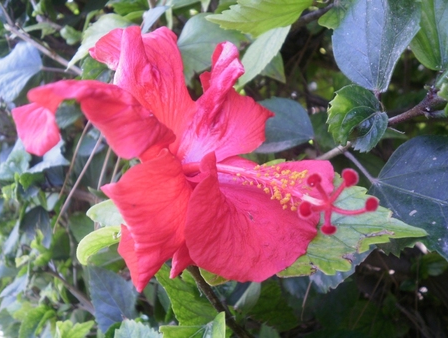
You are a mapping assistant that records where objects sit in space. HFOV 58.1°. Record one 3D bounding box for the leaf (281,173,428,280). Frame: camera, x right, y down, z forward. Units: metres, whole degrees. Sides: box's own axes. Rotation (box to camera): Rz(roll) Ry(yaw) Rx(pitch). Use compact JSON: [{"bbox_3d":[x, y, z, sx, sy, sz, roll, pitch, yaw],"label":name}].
[{"bbox_3d":[0.079,0.035,0.260,0.100,0.066,0.032,-1,12,-6],"label":"leaf"}]

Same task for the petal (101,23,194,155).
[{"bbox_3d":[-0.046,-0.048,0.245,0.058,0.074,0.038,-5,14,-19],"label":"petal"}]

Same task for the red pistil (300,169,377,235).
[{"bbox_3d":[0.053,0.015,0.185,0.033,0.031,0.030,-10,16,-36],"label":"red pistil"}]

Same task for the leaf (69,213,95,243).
[{"bbox_3d":[-0.123,0.051,0.350,0.026,0.027,0.018,-3,13,-11],"label":"leaf"}]

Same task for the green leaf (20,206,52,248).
[{"bbox_3d":[-0.180,0.056,0.385,0.031,0.040,0.020,-3,13,-11],"label":"green leaf"}]

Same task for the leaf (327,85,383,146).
[{"bbox_3d":[0.090,-0.037,0.277,0.040,0.042,0.020,2,12,11],"label":"leaf"}]

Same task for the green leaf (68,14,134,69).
[{"bbox_3d":[-0.085,-0.089,0.285,0.050,0.040,0.025,0,12,0],"label":"green leaf"}]

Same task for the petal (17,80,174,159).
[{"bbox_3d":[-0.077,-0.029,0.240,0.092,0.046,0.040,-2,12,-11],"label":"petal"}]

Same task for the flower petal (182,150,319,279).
[{"bbox_3d":[0.015,0.026,0.215,0.070,0.068,0.042,-3,13,-14],"label":"flower petal"}]

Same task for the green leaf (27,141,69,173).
[{"bbox_3d":[-0.161,-0.011,0.370,0.039,0.031,0.023,-3,13,-11],"label":"green leaf"}]

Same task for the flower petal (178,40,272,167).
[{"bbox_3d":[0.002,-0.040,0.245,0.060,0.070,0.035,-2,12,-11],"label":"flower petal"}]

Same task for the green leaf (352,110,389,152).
[{"bbox_3d":[0.100,-0.026,0.275,0.027,0.029,0.016,-4,12,-17],"label":"green leaf"}]

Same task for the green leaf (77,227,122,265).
[{"bbox_3d":[-0.084,0.051,0.270,0.031,0.026,0.020,-1,13,-6],"label":"green leaf"}]

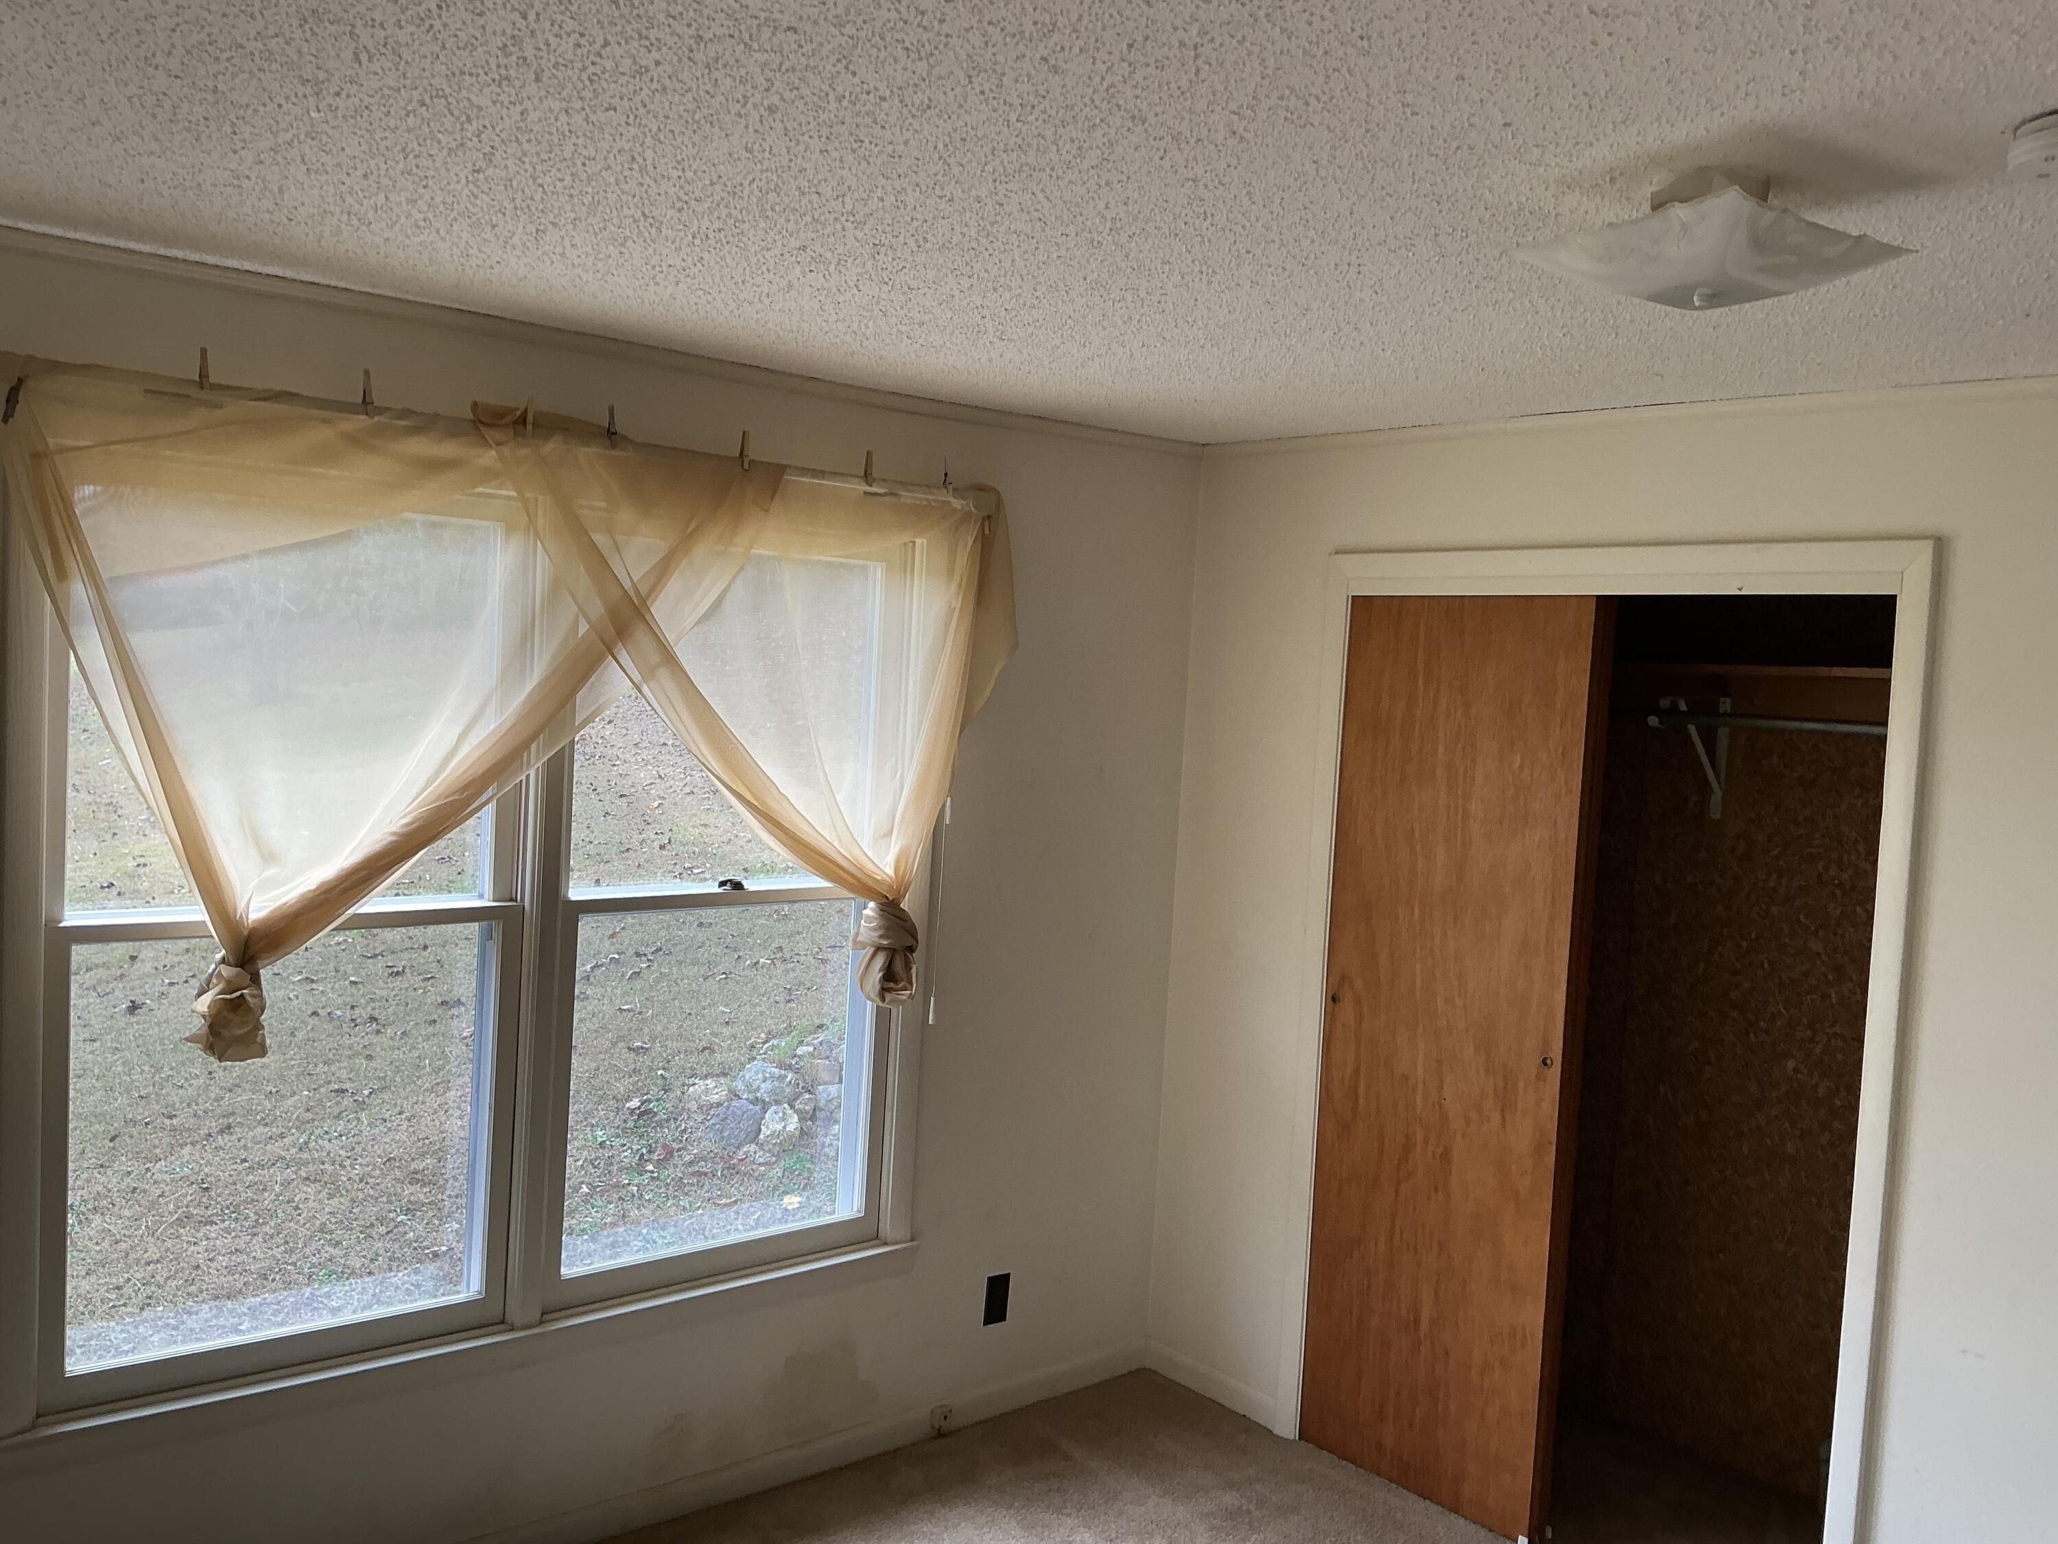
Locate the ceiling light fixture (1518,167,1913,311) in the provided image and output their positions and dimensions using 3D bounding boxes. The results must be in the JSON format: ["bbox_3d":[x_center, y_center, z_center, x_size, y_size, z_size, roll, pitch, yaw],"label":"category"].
[{"bbox_3d":[0.792,-0.615,1.936,0.315,0.135,0.315,1,4,-29],"label":"ceiling light fixture"}]

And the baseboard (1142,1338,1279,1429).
[{"bbox_3d":[0.459,1.551,4.233,0.018,0.085,0.455,0,4,-40],"label":"baseboard"}]

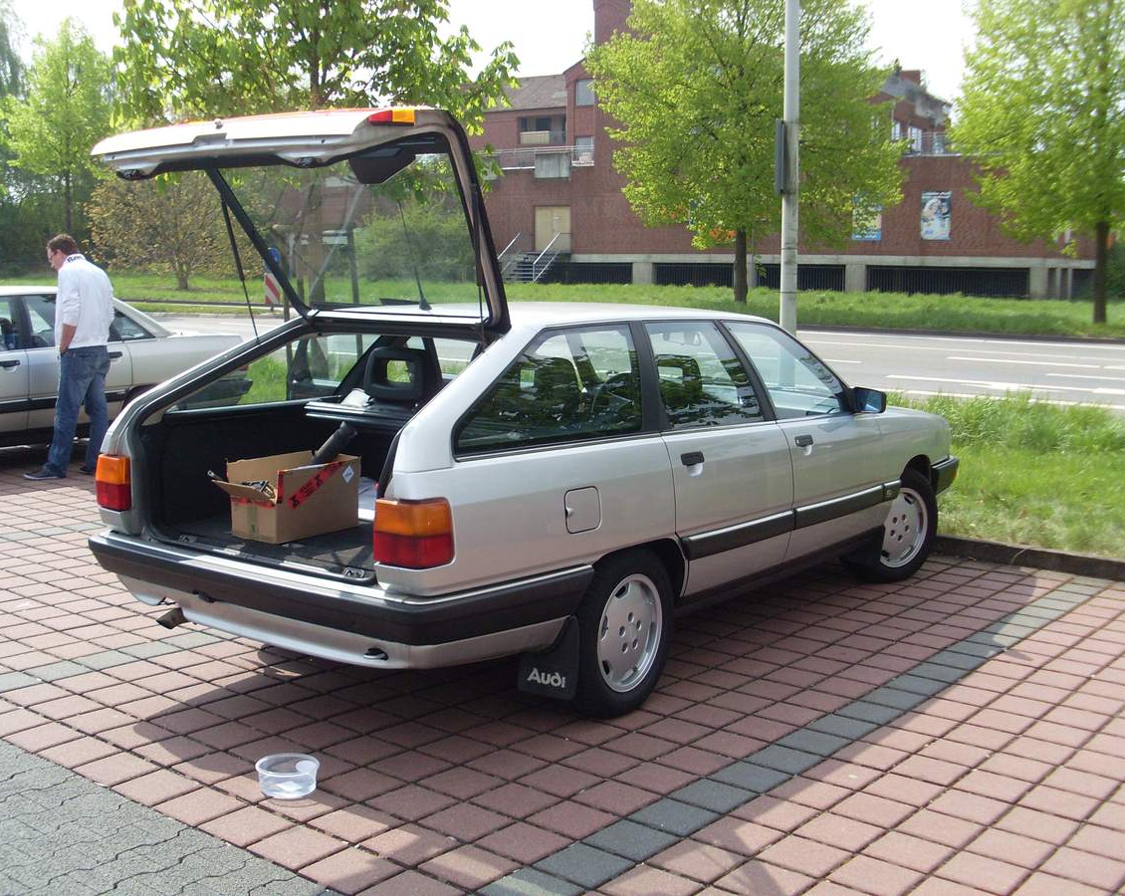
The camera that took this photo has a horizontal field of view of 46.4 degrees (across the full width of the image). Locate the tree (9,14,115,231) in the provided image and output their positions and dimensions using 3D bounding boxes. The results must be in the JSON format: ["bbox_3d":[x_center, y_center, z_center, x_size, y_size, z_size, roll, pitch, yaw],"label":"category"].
[{"bbox_3d":[-21.064,-12.505,55.000,4.200,10.300,4.200,1,7,0],"label":"tree"}]

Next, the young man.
[{"bbox_3d":[-3.566,-0.660,9.500,0.500,1.760,0.500,4,8,25],"label":"young man"}]

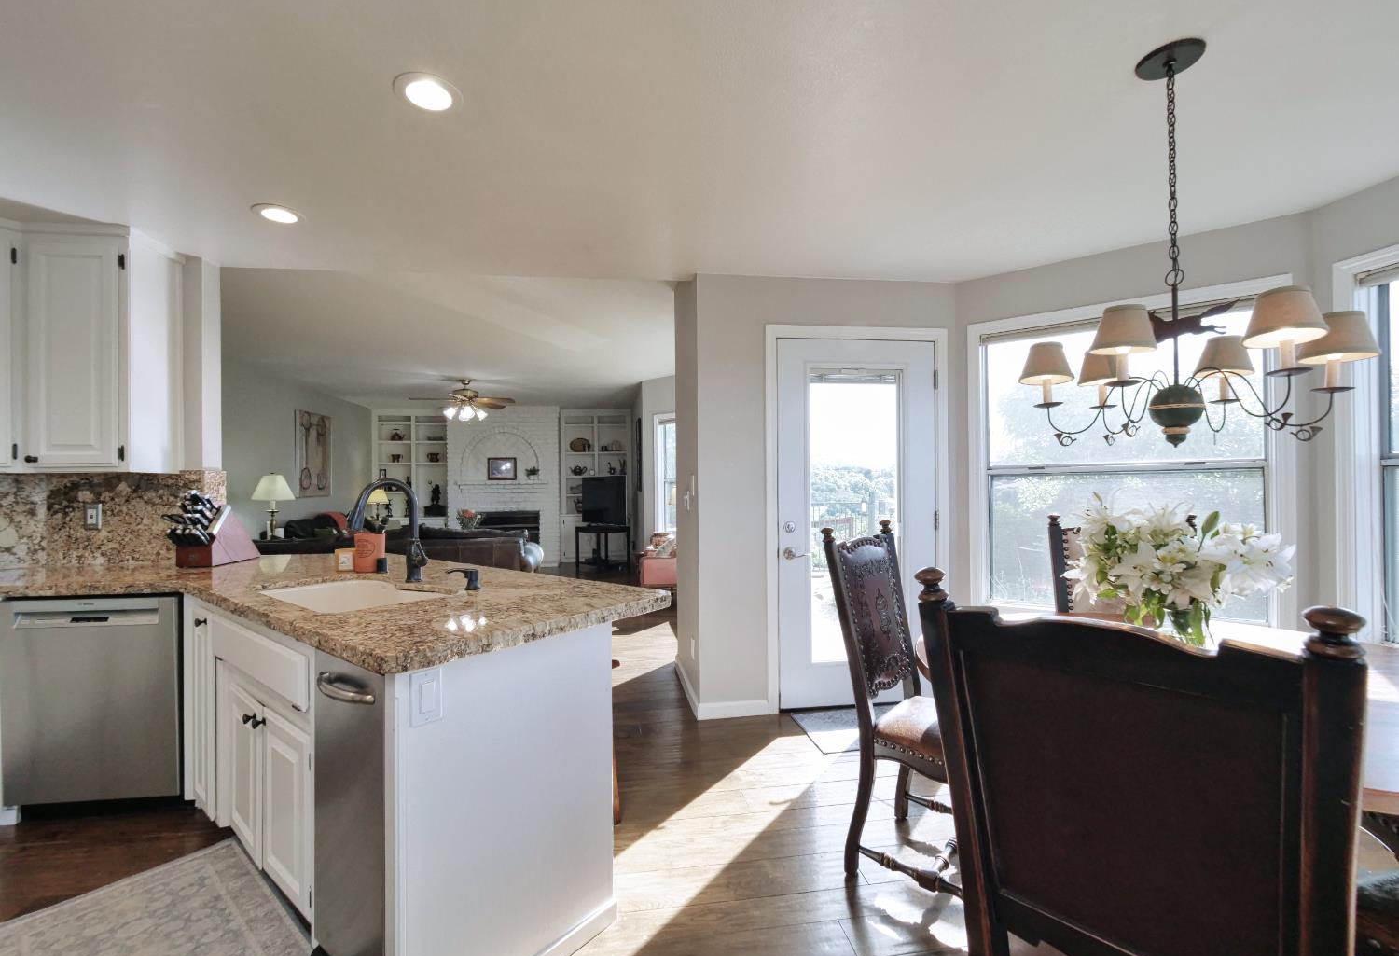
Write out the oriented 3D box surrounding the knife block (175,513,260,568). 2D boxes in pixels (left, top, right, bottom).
[{"bbox_3d":[-2.355,0.275,2.779,0.165,0.280,0.360,0,0,-7],"label":"knife block"}]

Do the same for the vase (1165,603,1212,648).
[{"bbox_3d":[1.452,0.448,1.680,0.115,0.180,0.115,0,0,-7],"label":"vase"}]

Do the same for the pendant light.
[{"bbox_3d":[1.262,-0.597,1.505,0.690,1.035,0.690,0,0,0],"label":"pendant light"}]

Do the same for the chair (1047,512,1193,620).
[{"bbox_3d":[1.680,0.719,2.090,0.520,1.127,0.600,0,0,16],"label":"chair"}]

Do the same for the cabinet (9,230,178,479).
[{"bbox_3d":[-2.708,-0.551,2.570,0.460,1.056,0.310,0,0,-7],"label":"cabinet"}]

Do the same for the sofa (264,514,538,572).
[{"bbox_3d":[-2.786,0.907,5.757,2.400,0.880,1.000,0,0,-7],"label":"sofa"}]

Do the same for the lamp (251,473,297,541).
[{"bbox_3d":[-4.256,0.289,5.650,0.360,0.677,0.360,0,0,-7],"label":"lamp"}]

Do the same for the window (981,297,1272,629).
[{"bbox_3d":[2.060,-0.072,2.840,1.145,1.480,0.100,-1,0,36],"label":"window"}]

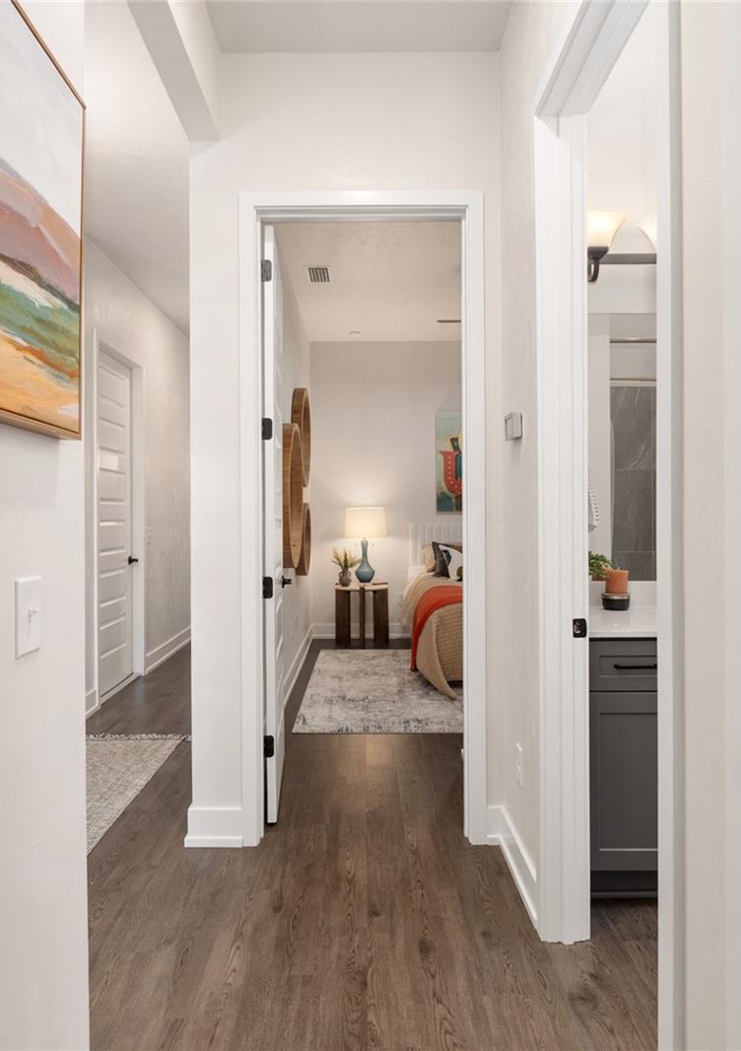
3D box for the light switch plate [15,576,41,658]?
[{"bbox_3d":[-0.517,0.137,1.000,0.012,0.115,0.071,0,0,0],"label":"light switch plate"}]

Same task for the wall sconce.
[{"bbox_3d":[0.852,-1.034,2.490,0.200,0.200,0.220,0,0,0],"label":"wall sconce"}]

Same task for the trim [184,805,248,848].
[{"bbox_3d":[-0.600,1.162,2.525,0.235,0.142,0.032,0,0,0],"label":"trim"}]

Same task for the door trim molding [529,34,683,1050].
[{"bbox_3d":[0.553,-0.020,1.510,0.150,2.500,0.940,0,0,0],"label":"door trim molding"}]

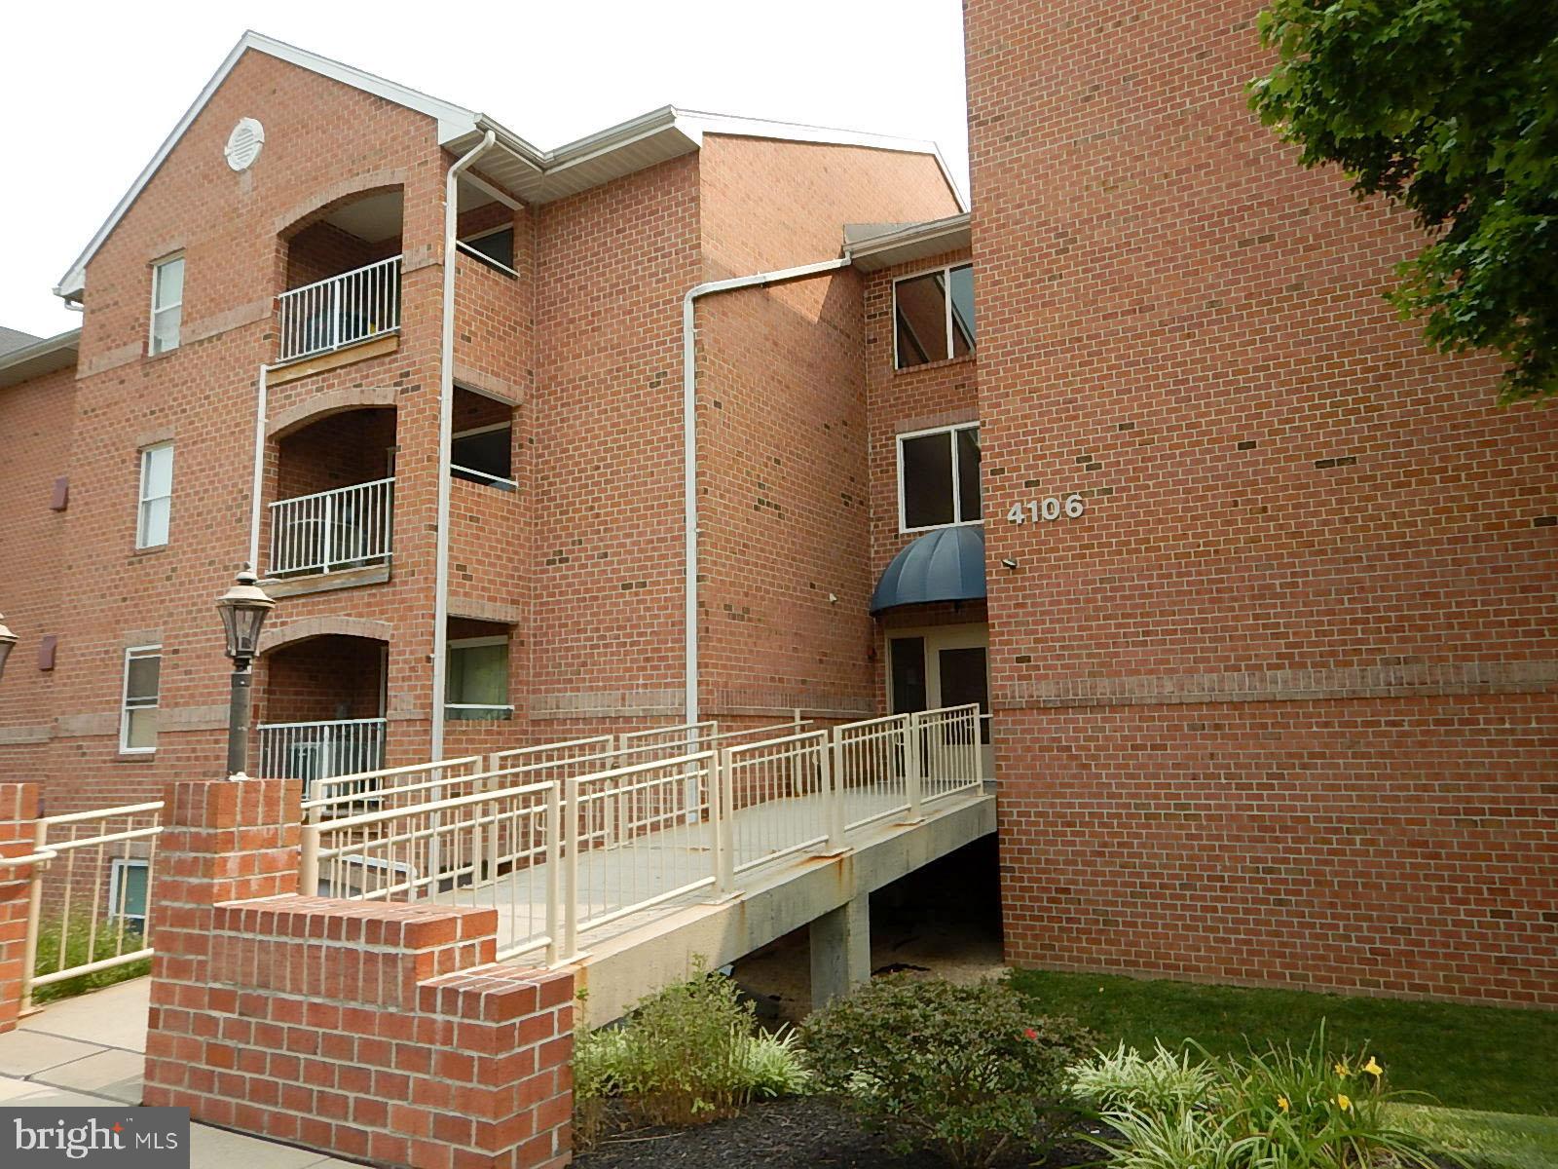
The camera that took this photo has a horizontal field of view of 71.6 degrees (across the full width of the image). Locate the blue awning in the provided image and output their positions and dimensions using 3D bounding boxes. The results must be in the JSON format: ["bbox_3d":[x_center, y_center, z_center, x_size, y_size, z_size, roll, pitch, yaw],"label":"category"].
[{"bbox_3d":[2.425,-0.296,15.456,2.780,1.220,1.050,-6,-10,29],"label":"blue awning"}]

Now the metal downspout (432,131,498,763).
[{"bbox_3d":[-3.575,-0.875,12.348,0.600,9.100,0.120,-6,-10,29],"label":"metal downspout"}]

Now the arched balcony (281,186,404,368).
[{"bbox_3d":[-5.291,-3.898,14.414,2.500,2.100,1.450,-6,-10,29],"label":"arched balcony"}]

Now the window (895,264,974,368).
[{"bbox_3d":[2.628,-4.138,16.520,1.840,1.470,0.120,-6,-10,29],"label":"window"}]

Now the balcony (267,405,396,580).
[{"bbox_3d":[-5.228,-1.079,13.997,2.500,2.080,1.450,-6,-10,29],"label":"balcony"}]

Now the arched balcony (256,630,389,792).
[{"bbox_3d":[-5.165,1.730,13.582,2.500,2.080,1.450,-6,-10,29],"label":"arched balcony"}]

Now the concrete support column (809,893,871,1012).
[{"bbox_3d":[0.527,3.221,9.140,0.360,1.150,0.400,-6,-10,29],"label":"concrete support column"}]

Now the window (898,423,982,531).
[{"bbox_3d":[2.684,-1.606,16.146,1.870,1.530,0.120,-6,-10,29],"label":"window"}]

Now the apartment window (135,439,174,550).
[{"bbox_3d":[-8.818,-1.227,15.322,0.780,1.450,0.120,-6,-10,29],"label":"apartment window"}]

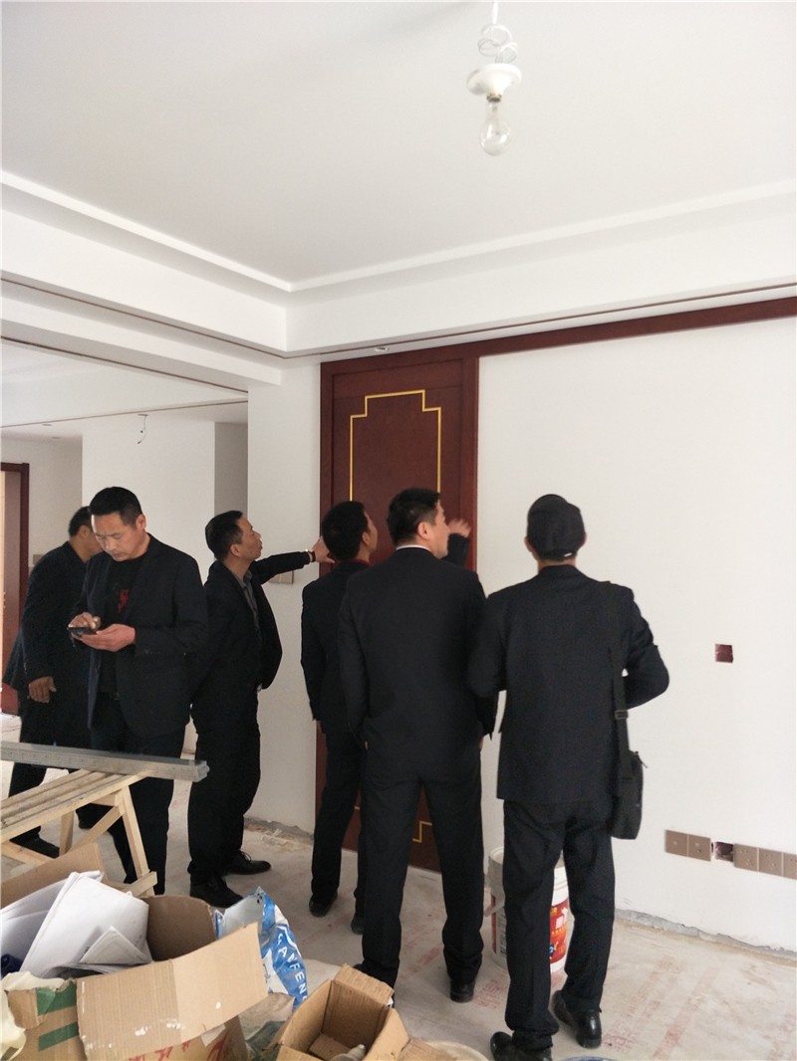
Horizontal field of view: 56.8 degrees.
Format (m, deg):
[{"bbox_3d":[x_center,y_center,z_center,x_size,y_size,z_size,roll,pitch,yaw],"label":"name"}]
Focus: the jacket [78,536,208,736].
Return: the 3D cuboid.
[{"bbox_3d":[-0.975,0.405,2.800,0.500,0.760,0.360,0,-1,25],"label":"jacket"}]

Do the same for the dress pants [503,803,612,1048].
[{"bbox_3d":[0.490,1.090,2.250,0.360,0.890,0.300,1,-1,-5],"label":"dress pants"}]

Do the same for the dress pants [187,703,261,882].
[{"bbox_3d":[-0.755,1.105,3.220,0.320,0.860,0.380,0,-1,18],"label":"dress pants"}]

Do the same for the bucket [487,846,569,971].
[{"bbox_3d":[0.487,1.398,2.720,0.308,0.355,0.308,1,-1,0],"label":"bucket"}]

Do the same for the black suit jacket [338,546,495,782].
[{"bbox_3d":[0.060,0.450,2.600,0.540,0.790,0.330,0,1,9],"label":"black suit jacket"}]

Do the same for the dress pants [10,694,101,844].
[{"bbox_3d":[-1.720,1.094,3.730,0.470,0.890,0.360,0,1,3],"label":"dress pants"}]

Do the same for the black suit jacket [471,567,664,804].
[{"bbox_3d":[0.535,0.470,2.400,0.610,0.740,0.430,0,1,6],"label":"black suit jacket"}]

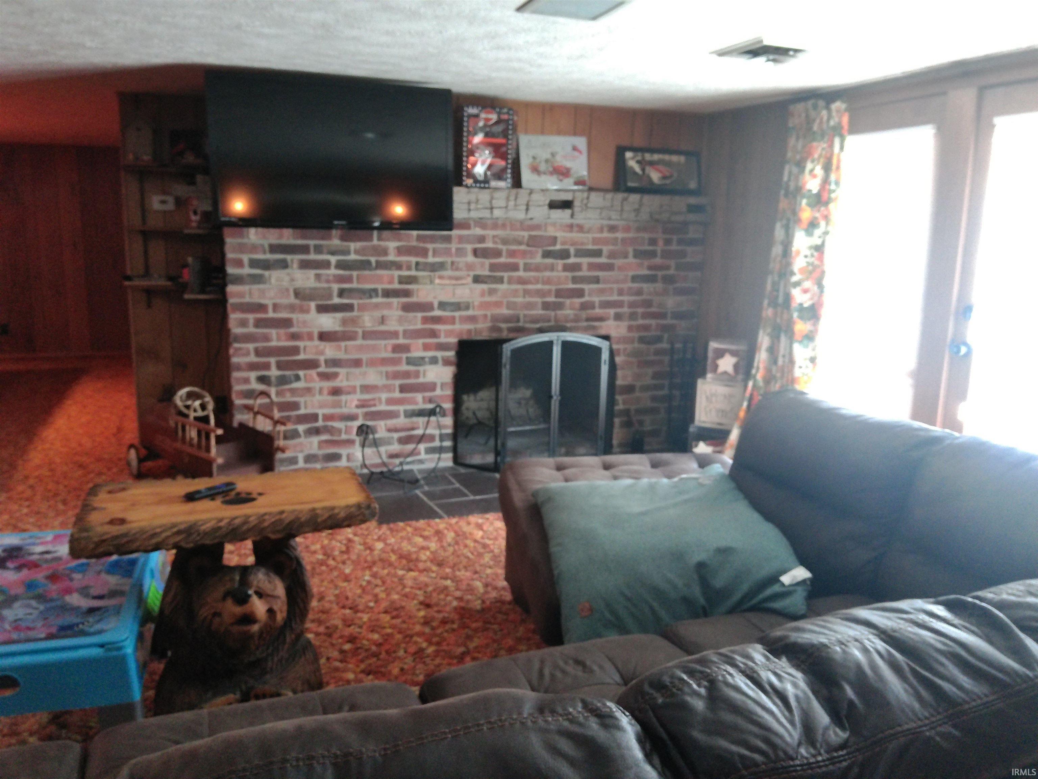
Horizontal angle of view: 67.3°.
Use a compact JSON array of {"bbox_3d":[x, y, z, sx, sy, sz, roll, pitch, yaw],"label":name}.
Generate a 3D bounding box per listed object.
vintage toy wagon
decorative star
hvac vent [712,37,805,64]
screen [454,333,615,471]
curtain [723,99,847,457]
[{"bbox_3d":[-1.627,0.253,4.054,0.914,0.502,0.413,9,14,36],"label":"vintage toy wagon"},{"bbox_3d":[1.198,-0.147,4.482,0.153,0.145,0.022,10,14,37],"label":"decorative star"},{"bbox_3d":[0.940,-1.270,2.959,0.301,0.033,0.284,-3,12,-19],"label":"hvac vent"},{"bbox_3d":[0.157,0.047,4.539,1.031,0.786,0.262,-3,12,-19],"label":"screen"},{"bbox_3d":[1.348,-0.446,4.053,0.167,1.974,0.613,-3,12,-19],"label":"curtain"}]

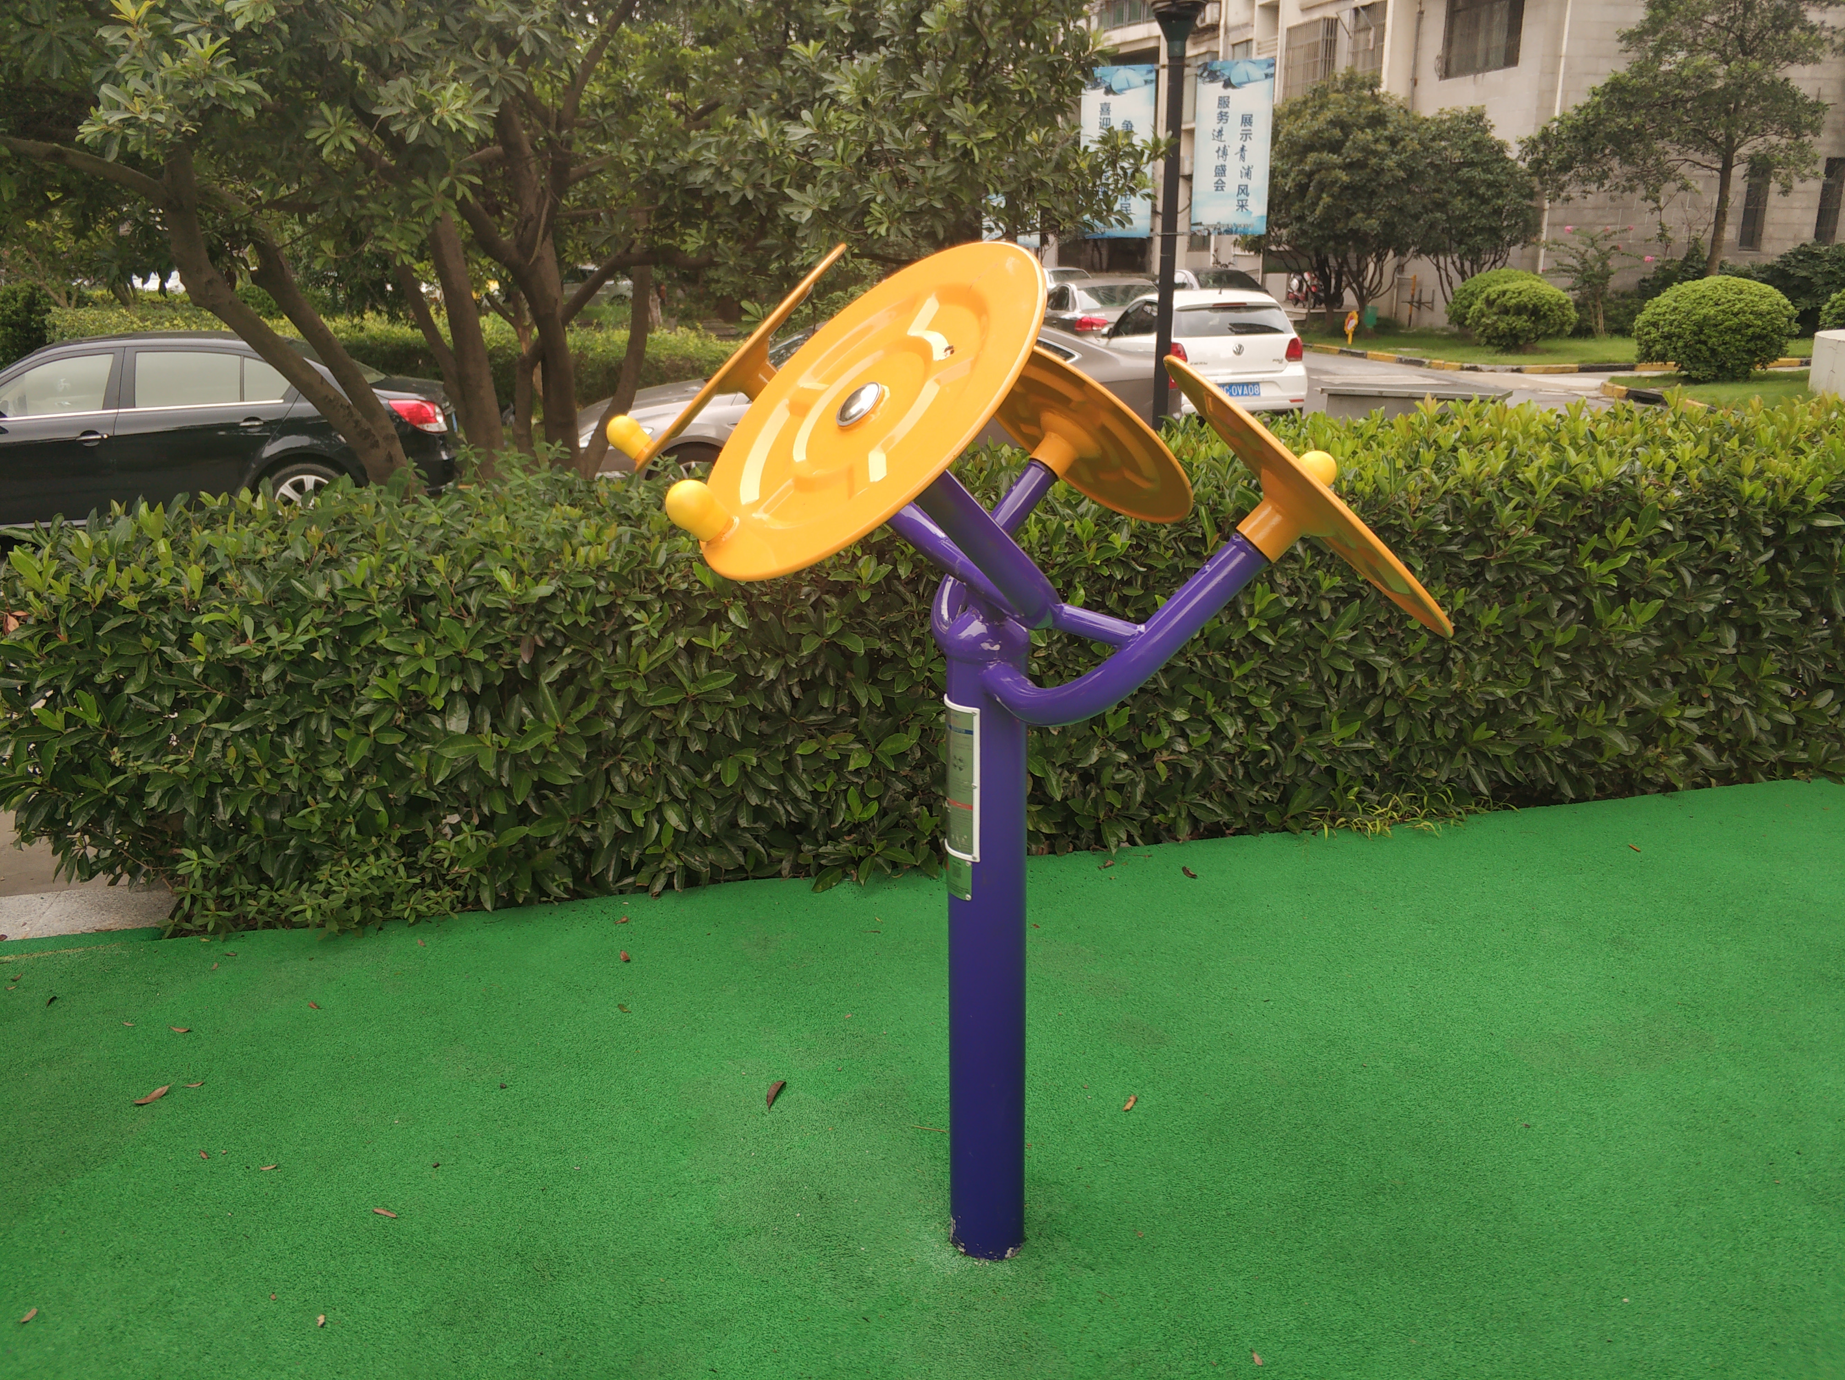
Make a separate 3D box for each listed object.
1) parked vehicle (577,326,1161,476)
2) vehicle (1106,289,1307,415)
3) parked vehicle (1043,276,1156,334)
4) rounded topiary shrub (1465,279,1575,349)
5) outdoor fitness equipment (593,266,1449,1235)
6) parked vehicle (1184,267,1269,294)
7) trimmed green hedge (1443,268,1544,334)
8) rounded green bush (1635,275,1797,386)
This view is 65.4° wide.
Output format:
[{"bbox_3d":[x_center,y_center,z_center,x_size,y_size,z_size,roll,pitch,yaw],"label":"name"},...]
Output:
[{"bbox_3d":[-0.435,-2.102,11.053,4.750,1.460,1.820,-7,18,-18],"label":"parked vehicle"},{"bbox_3d":[3.037,-3.919,16.828,1.682,1.462,3.970,-3,17,-8],"label":"vehicle"},{"bbox_3d":[2.772,-5.901,23.326,1.780,1.460,4.600,-3,17,-8],"label":"parked vehicle"},{"bbox_3d":[10.938,-6.863,26.135,1.850,1.240,1.850,-1,17,0],"label":"rounded topiary shrub"},{"bbox_3d":[0.079,0.149,2.051,0.900,1.500,1.170,-6,18,-16],"label":"outdoor fitness equipment"},{"bbox_3d":[6.071,-7.818,29.408,1.780,1.480,4.500,-3,17,-9],"label":"parked vehicle"},{"bbox_3d":[11.530,-7.712,28.677,1.970,1.320,1.970,-1,17,0],"label":"trimmed green hedge"},{"bbox_3d":[10.919,-4.992,19.810,1.980,1.360,1.980,-1,17,0],"label":"rounded green bush"}]

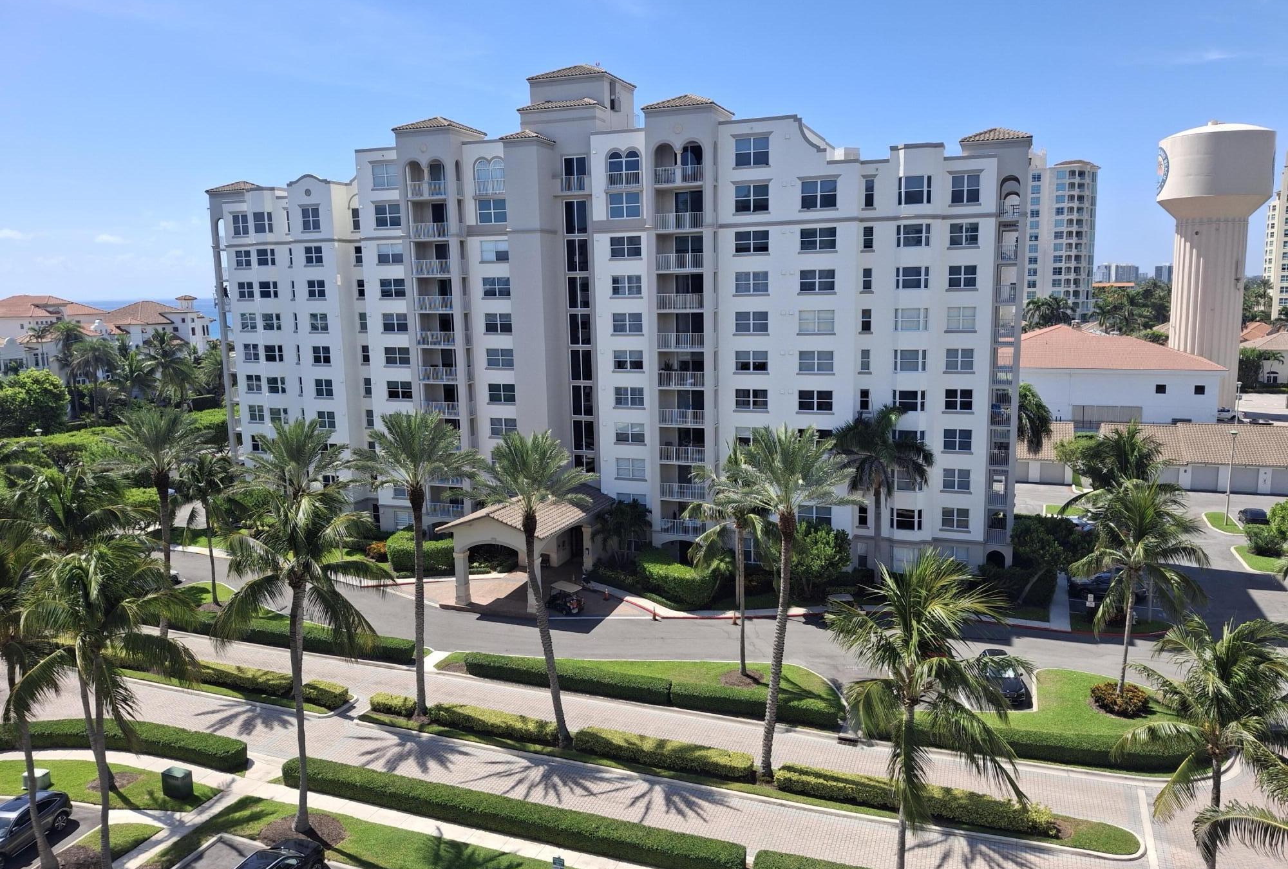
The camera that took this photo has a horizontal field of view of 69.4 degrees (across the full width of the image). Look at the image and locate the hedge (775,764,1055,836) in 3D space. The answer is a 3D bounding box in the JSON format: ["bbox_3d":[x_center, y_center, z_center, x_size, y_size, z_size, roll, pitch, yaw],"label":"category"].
[{"bbox_3d":[10.720,14.745,37.772,10.648,0.800,1.100,2,10,21],"label":"hedge"}]

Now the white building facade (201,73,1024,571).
[{"bbox_3d":[-4.252,-10.722,79.726,68.000,38.400,20.200,2,10,20],"label":"white building facade"}]

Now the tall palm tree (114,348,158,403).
[{"bbox_3d":[-83.120,-9.290,152.000,6.600,9.800,6.400,-1,9,0],"label":"tall palm tree"}]

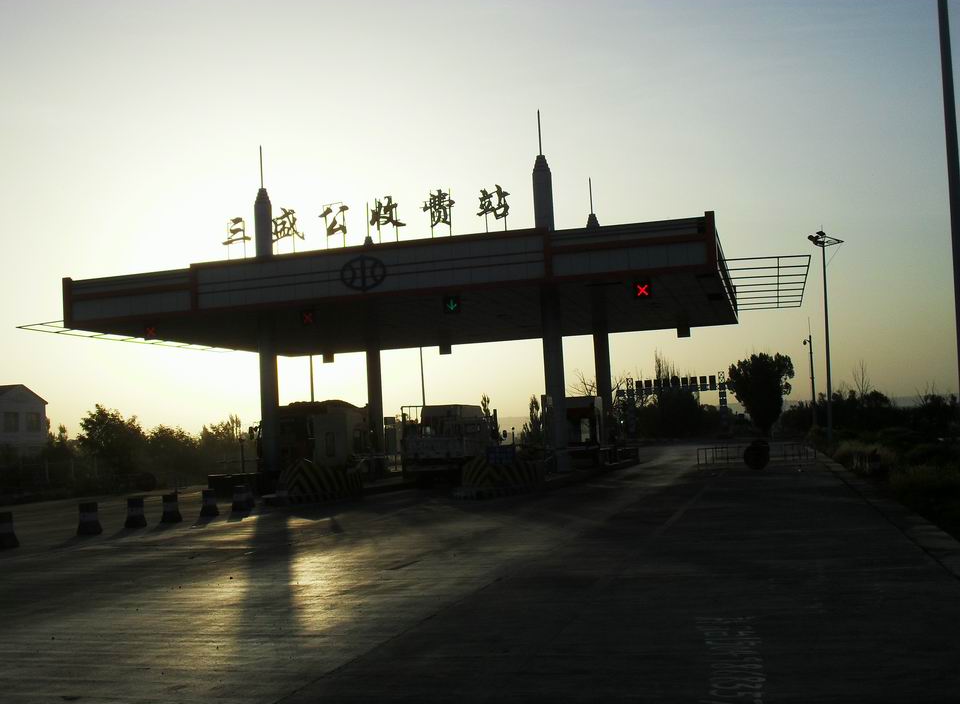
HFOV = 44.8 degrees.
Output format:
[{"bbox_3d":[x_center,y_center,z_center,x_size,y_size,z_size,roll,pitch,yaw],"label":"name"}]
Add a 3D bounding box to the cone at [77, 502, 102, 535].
[{"bbox_3d":[-8.370,3.564,24.970,0.500,0.670,0.480,-2,-4,-19],"label":"cone"}]

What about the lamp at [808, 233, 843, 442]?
[{"bbox_3d":[23.488,-0.965,78.828,2.400,14.353,2.200,-4,-4,14],"label":"lamp"}]

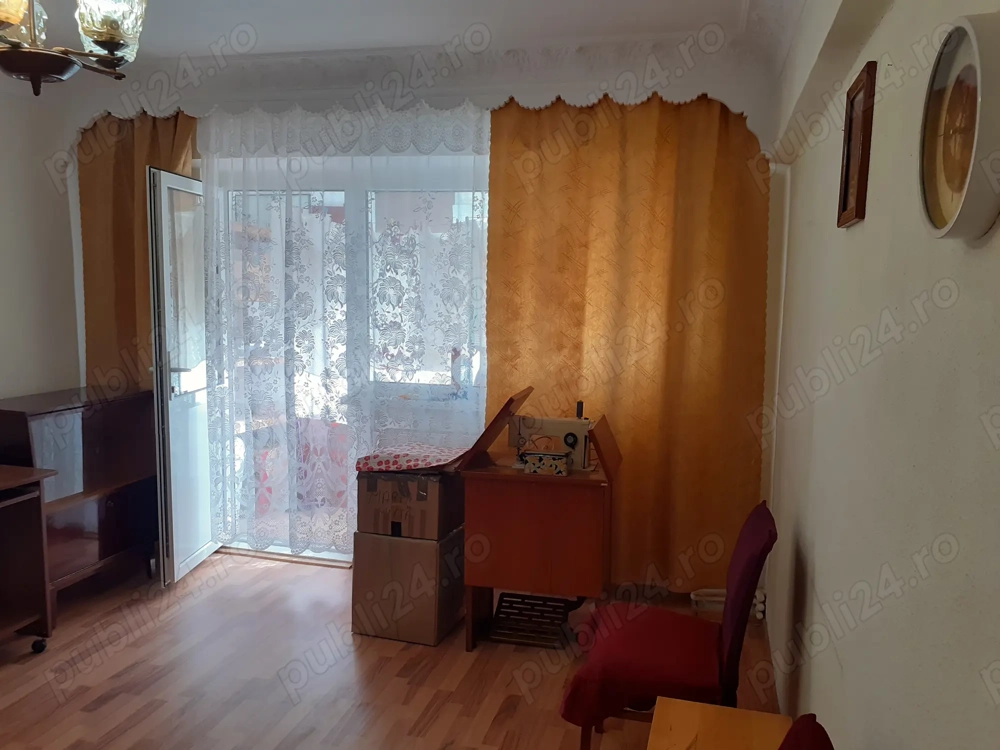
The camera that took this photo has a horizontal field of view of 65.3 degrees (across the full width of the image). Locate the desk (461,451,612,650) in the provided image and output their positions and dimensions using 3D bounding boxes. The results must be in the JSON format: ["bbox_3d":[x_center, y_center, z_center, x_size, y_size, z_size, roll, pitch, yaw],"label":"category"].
[{"bbox_3d":[0.174,0.760,3.296,0.594,0.759,0.382,3,7,15],"label":"desk"}]

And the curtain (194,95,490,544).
[{"bbox_3d":[-0.793,-0.176,3.872,1.525,2.264,0.092,3,7,15],"label":"curtain"}]

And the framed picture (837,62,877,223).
[{"bbox_3d":[0.834,-0.523,1.828,0.019,0.332,0.263,3,7,15],"label":"framed picture"}]

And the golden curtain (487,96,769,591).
[{"bbox_3d":[0.544,-0.115,3.512,1.263,2.195,0.123,3,7,15],"label":"golden curtain"}]

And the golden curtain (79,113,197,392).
[{"bbox_3d":[-1.901,-0.239,4.191,0.724,2.187,0.123,3,7,15],"label":"golden curtain"}]

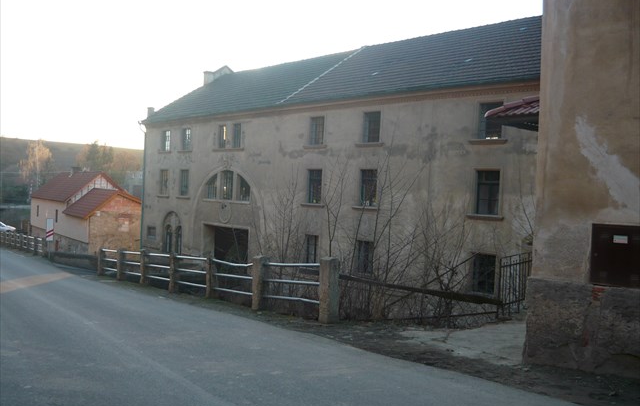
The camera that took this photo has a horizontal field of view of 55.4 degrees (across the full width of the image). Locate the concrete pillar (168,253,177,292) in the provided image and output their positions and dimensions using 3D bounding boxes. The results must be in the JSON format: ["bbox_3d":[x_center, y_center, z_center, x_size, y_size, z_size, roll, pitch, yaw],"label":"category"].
[{"bbox_3d":[-3.521,1.686,14.640,0.190,0.924,0.260,2,1,-34],"label":"concrete pillar"}]

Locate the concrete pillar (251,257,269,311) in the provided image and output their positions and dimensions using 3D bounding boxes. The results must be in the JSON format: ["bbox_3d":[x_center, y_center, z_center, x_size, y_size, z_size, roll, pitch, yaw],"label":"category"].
[{"bbox_3d":[-1.084,1.449,10.980,0.190,0.945,0.260,2,1,-34],"label":"concrete pillar"}]

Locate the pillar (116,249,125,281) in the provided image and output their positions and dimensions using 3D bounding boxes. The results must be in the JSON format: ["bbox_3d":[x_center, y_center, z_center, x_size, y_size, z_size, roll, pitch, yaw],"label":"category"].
[{"bbox_3d":[-5.962,1.860,18.300,0.190,0.915,0.260,2,1,-34],"label":"pillar"}]

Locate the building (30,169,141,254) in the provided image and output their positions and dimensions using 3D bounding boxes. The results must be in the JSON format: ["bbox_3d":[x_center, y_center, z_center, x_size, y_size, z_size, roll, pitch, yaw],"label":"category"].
[{"bbox_3d":[-21.571,1.030,57.519,6.600,7.794,21.400,2,1,-36],"label":"building"}]

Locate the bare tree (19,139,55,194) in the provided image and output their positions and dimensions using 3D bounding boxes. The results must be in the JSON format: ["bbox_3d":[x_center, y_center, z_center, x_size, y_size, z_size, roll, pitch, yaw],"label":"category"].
[{"bbox_3d":[-40.892,-4.255,88.000,4.900,9.600,4.900,2,1,-25],"label":"bare tree"}]

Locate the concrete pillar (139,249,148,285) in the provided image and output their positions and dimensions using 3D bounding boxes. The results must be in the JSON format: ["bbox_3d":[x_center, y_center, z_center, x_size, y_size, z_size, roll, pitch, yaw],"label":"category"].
[{"bbox_3d":[-4.811,1.747,16.653,0.190,0.901,0.260,2,1,-34],"label":"concrete pillar"}]

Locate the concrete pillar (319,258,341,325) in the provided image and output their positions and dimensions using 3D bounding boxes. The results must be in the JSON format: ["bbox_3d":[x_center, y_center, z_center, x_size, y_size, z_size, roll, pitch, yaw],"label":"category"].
[{"bbox_3d":[0.146,1.312,9.150,0.190,0.945,0.260,2,1,-34],"label":"concrete pillar"}]

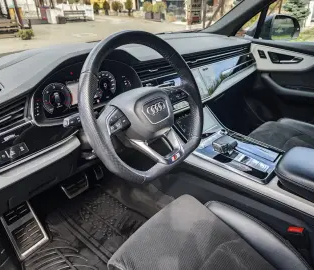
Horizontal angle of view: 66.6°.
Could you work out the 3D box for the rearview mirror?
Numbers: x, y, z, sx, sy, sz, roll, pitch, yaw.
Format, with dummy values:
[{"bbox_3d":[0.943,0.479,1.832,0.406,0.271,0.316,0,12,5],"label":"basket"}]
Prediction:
[{"bbox_3d":[0.747,-0.675,1.538,0.270,0.180,0.140,-18,32,-29],"label":"rearview mirror"}]

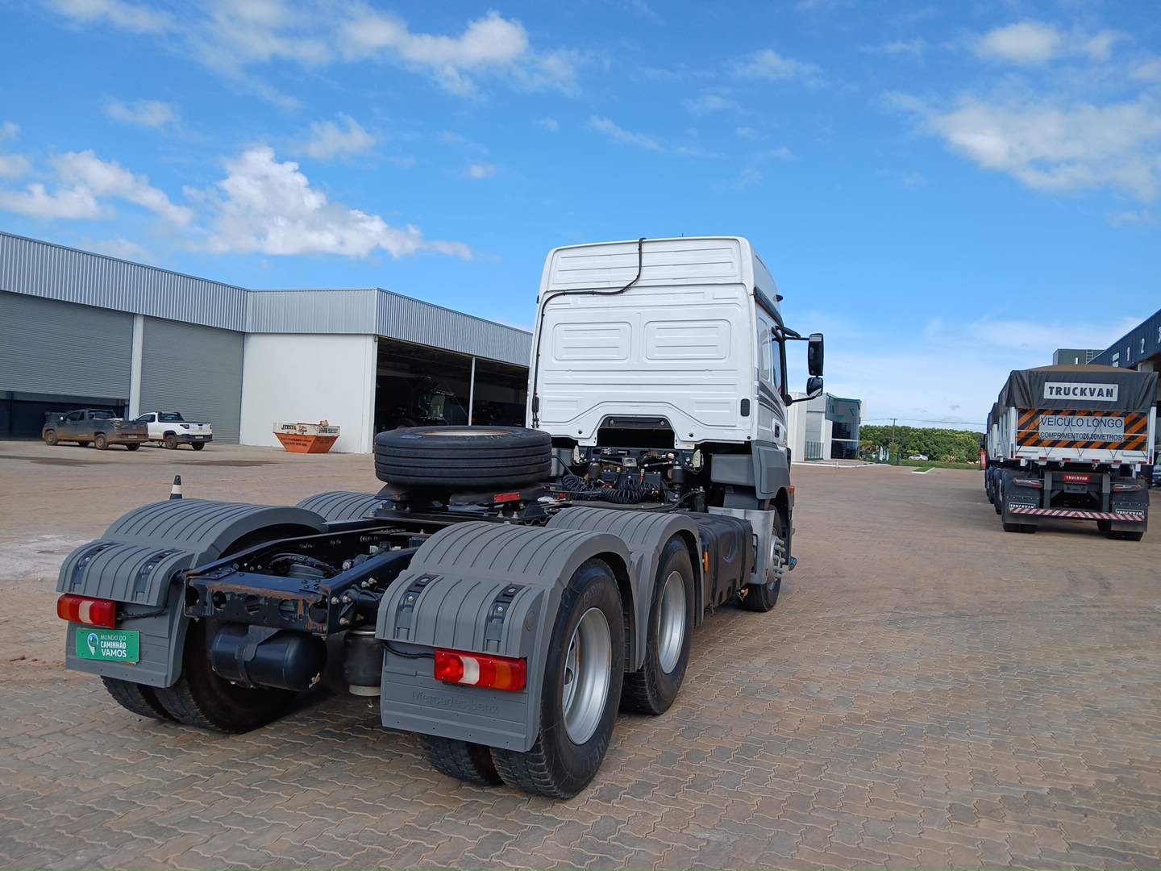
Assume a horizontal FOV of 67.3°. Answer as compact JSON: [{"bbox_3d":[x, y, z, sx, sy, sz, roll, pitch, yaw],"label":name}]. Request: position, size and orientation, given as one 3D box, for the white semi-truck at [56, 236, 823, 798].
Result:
[{"bbox_3d":[-0.014,-0.157,6.887,2.680,3.520,6.940,2,0,22],"label":"white semi-truck"}]

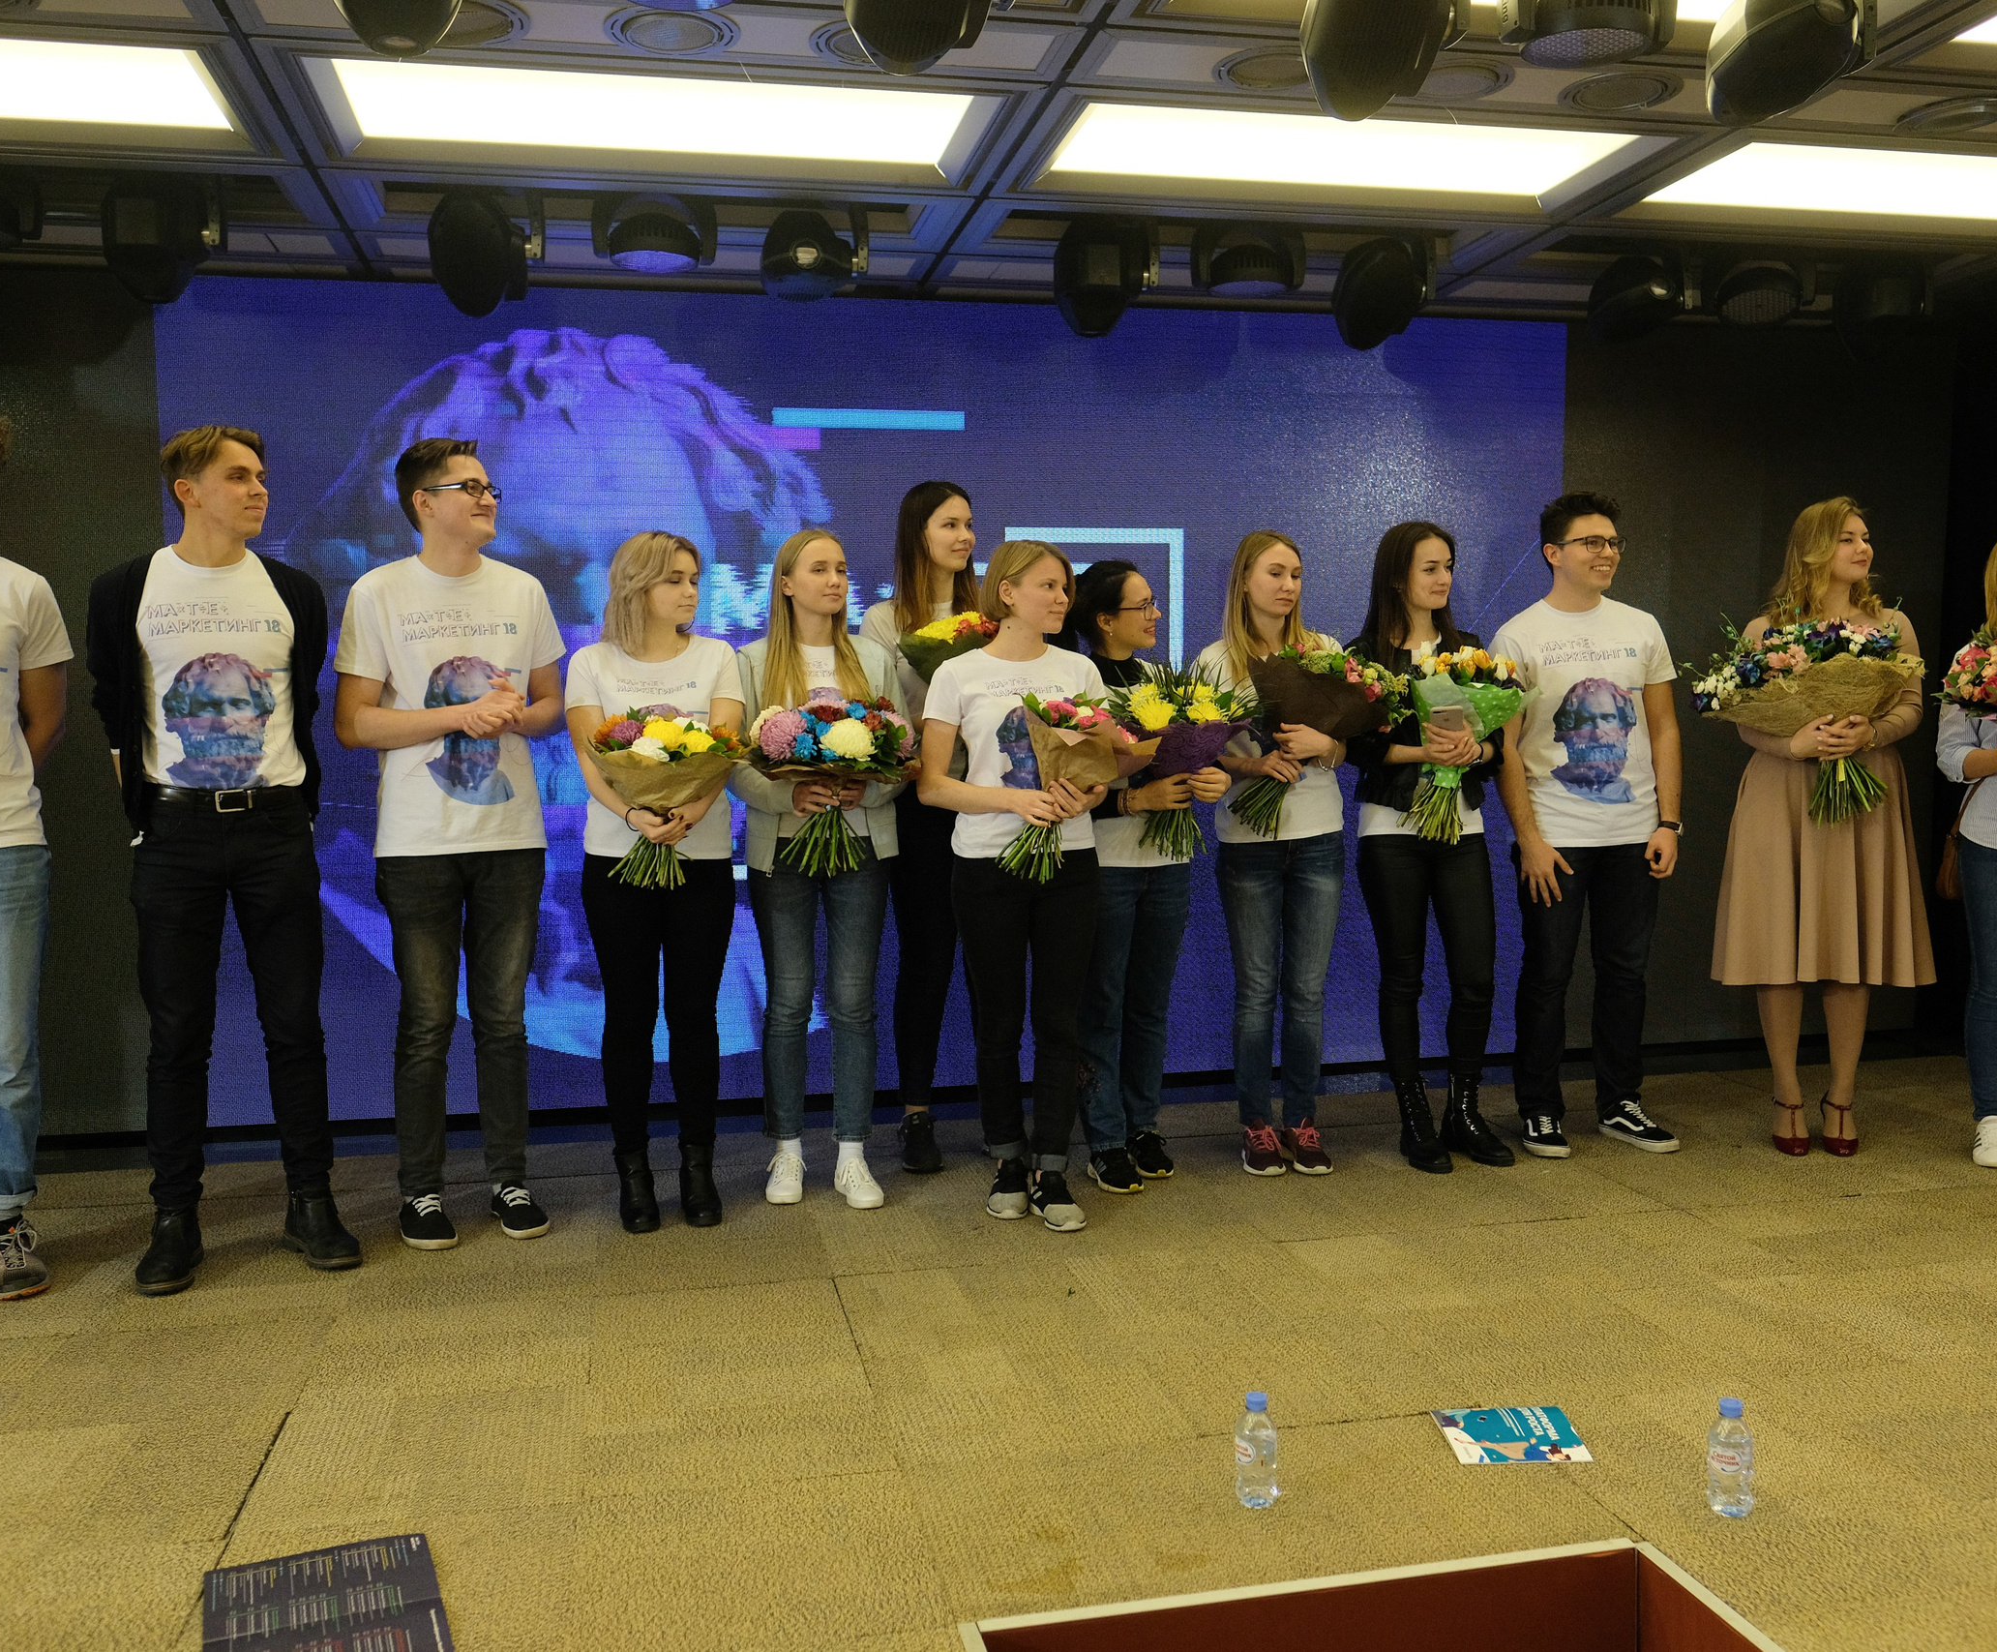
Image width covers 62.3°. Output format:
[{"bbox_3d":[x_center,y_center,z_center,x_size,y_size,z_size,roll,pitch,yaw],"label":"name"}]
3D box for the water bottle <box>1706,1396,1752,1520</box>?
[{"bbox_3d":[1.085,0.930,2.444,0.063,0.165,0.063,0,4,20],"label":"water bottle"}]

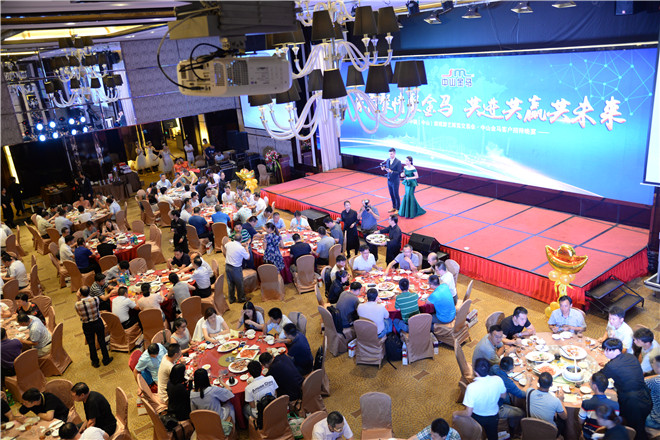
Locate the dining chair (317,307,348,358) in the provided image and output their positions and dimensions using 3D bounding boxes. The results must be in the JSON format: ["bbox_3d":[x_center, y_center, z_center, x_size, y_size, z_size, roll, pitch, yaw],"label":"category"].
[{"bbox_3d":[0.190,2.009,9.808,0.600,0.950,0.460,-17,22,-31],"label":"dining chair"}]

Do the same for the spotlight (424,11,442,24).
[{"bbox_3d":[2.621,-5.129,13.000,0.310,0.320,0.380,6,8,-39],"label":"spotlight"}]

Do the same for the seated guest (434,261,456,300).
[{"bbox_3d":[2.238,1.445,10.441,0.820,1.260,0.520,-3,19,6],"label":"seated guest"}]

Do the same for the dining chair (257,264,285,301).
[{"bbox_3d":[-1.411,1.370,12.250,0.460,0.950,0.570,-3,18,5],"label":"dining chair"}]

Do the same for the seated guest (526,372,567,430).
[{"bbox_3d":[2.901,2.553,6.928,0.560,1.280,0.800,6,21,30],"label":"seated guest"}]

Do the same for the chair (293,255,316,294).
[{"bbox_3d":[-0.668,1.210,12.525,0.460,0.950,0.570,-10,19,-15],"label":"chair"}]

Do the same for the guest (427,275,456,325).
[{"bbox_3d":[1.954,1.666,9.635,0.800,1.230,0.550,11,25,40],"label":"guest"}]

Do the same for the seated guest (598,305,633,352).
[{"bbox_3d":[4.501,2.012,8.205,0.750,1.260,0.500,-19,23,-36],"label":"seated guest"}]

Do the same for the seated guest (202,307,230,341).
[{"bbox_3d":[-2.088,2.212,9.473,0.500,1.220,0.750,-9,19,-12],"label":"seated guest"}]

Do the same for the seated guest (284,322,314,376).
[{"bbox_3d":[-0.587,2.377,8.520,0.800,1.250,0.500,-2,19,10],"label":"seated guest"}]

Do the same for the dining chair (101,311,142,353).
[{"bbox_3d":[-4.277,2.164,10.564,0.460,0.950,0.600,-1,19,13],"label":"dining chair"}]

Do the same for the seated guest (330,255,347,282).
[{"bbox_3d":[0.250,1.371,10.949,0.750,1.250,0.520,7,22,32],"label":"seated guest"}]

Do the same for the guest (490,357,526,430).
[{"bbox_3d":[2.444,2.498,7.076,0.770,1.200,0.550,-12,20,-18],"label":"guest"}]

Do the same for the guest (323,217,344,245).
[{"bbox_3d":[0.080,0.597,13.263,0.770,1.270,0.520,-4,19,4],"label":"guest"}]

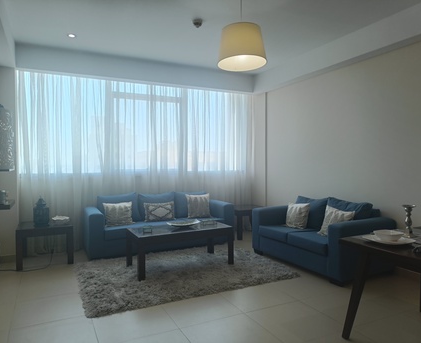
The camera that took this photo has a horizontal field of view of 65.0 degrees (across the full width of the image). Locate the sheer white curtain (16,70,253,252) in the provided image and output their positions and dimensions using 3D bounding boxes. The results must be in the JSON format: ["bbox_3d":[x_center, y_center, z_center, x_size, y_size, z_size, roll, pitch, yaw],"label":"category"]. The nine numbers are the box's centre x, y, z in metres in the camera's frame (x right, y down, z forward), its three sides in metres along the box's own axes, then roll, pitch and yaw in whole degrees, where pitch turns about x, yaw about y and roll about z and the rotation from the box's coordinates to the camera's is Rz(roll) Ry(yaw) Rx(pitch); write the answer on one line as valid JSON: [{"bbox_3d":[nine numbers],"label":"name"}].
[{"bbox_3d":[-0.979,-0.158,5.638,4.000,2.700,0.130,-1,1,-26],"label":"sheer white curtain"}]

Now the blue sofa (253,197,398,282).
[{"bbox_3d":[1.441,0.797,4.544,0.915,0.845,1.719,-1,1,-26],"label":"blue sofa"}]

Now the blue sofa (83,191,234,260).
[{"bbox_3d":[-0.792,0.780,5.324,2.288,0.865,0.810,-1,1,-26],"label":"blue sofa"}]

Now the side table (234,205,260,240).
[{"bbox_3d":[0.617,0.939,6.157,0.640,0.505,0.620,-1,1,-26],"label":"side table"}]

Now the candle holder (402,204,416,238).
[{"bbox_3d":[1.555,0.383,2.579,0.108,0.250,0.108,-1,1,-26],"label":"candle holder"}]

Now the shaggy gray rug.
[{"bbox_3d":[-0.331,1.215,4.021,2.390,0.045,1.550,-1,1,-26],"label":"shaggy gray rug"}]

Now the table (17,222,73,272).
[{"bbox_3d":[-2.261,0.982,4.543,0.651,0.505,0.645,-1,1,-26],"label":"table"}]

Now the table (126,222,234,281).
[{"bbox_3d":[-0.385,0.972,4.221,1.234,0.492,0.595,-1,1,-26],"label":"table"}]

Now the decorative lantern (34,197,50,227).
[{"bbox_3d":[-2.292,0.533,4.478,0.190,0.395,0.180,-1,1,-26],"label":"decorative lantern"}]

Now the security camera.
[{"bbox_3d":[-0.161,-1.773,3.966,0.116,0.070,0.116,-1,1,-26],"label":"security camera"}]

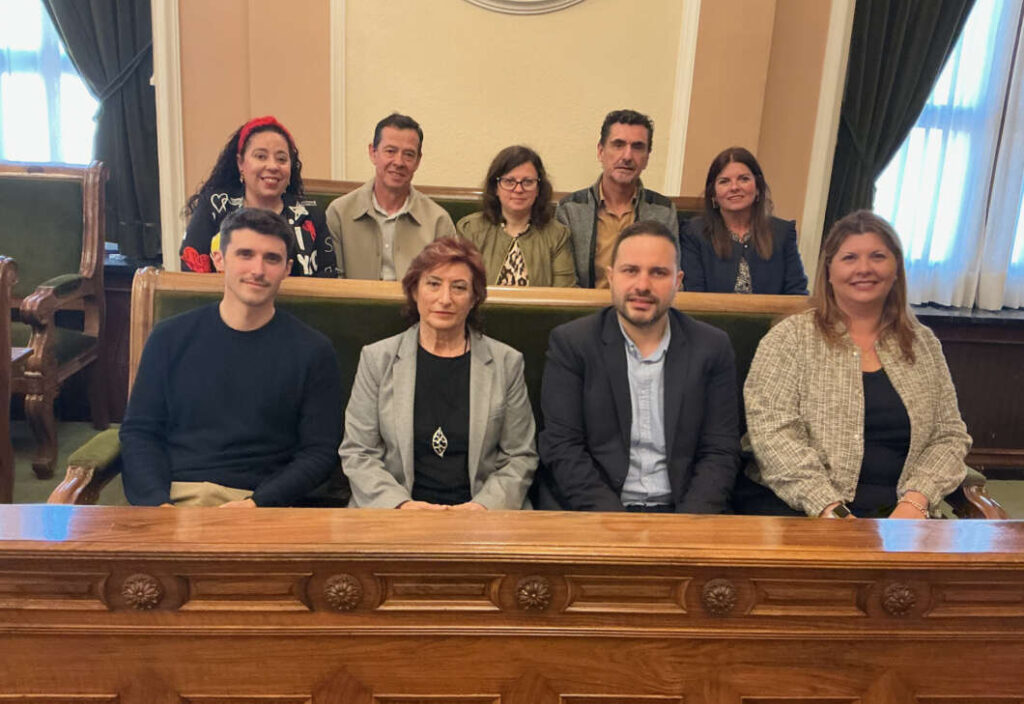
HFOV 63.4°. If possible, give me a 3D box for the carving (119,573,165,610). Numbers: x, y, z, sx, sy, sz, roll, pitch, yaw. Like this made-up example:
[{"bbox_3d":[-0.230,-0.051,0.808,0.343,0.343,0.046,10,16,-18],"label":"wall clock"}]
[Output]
[{"bbox_3d":[-0.602,0.390,1.348,0.062,0.060,0.023,2,14,-4],"label":"carving"}]

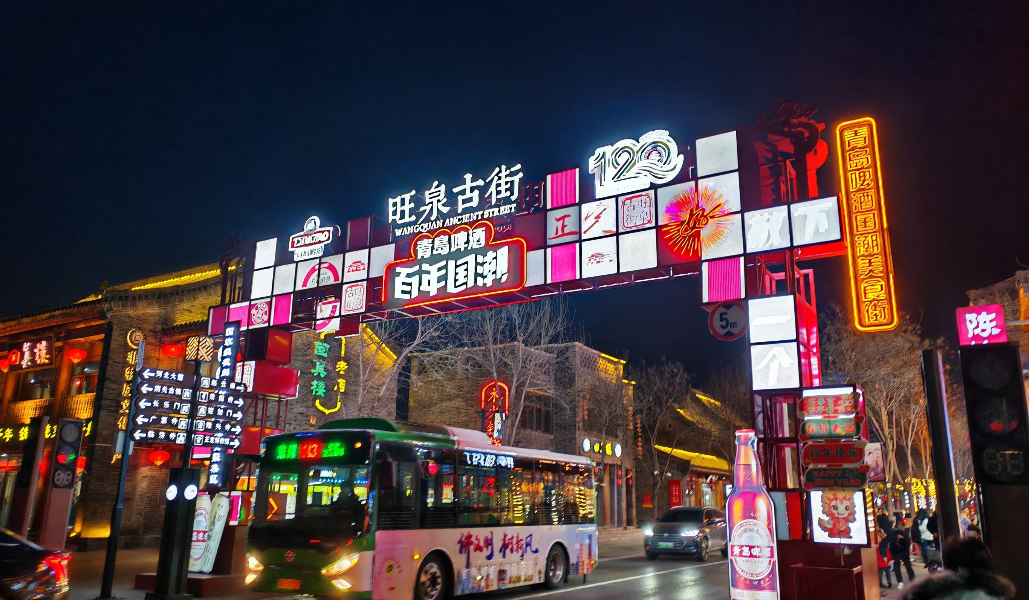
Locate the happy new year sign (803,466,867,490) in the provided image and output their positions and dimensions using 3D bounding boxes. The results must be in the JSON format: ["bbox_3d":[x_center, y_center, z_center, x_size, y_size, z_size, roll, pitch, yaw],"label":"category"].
[{"bbox_3d":[4.029,2.236,10.094,0.773,0.295,0.060,-8,-17,31],"label":"happy new year sign"}]

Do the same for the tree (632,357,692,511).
[{"bbox_3d":[6.679,6.887,36.849,3.200,8.200,3.200,-8,-17,31],"label":"tree"}]

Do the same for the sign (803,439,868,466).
[{"bbox_3d":[4.038,1.940,10.165,0.773,0.314,0.060,-8,-17,31],"label":"sign"}]

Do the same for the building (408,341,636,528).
[{"bbox_3d":[0.417,7.378,40.587,9.170,8.908,7.532,-8,-17,31],"label":"building"}]

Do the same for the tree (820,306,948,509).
[{"bbox_3d":[12.025,4.302,25.872,4.300,8.000,4.300,-8,-17,31],"label":"tree"}]

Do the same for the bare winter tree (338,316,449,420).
[{"bbox_3d":[-3.640,3.145,20.991,3.800,7.400,3.800,-8,-17,31],"label":"bare winter tree"}]

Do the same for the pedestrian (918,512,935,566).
[{"bbox_3d":[12.341,7.195,24.238,0.450,1.600,0.520,8,-16,-25],"label":"pedestrian"}]

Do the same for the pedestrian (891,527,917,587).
[{"bbox_3d":[8.754,5.768,18.178,0.580,1.300,0.750,-4,-15,19],"label":"pedestrian"}]

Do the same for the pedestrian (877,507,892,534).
[{"bbox_3d":[8.095,5.452,17.755,0.500,1.680,0.320,-8,-17,31],"label":"pedestrian"}]

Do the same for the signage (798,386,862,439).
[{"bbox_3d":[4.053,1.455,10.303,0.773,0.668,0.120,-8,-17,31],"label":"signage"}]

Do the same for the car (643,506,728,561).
[{"bbox_3d":[6.217,8.134,27.996,1.840,1.680,4.650,-7,-16,28],"label":"car"}]

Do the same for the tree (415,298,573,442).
[{"bbox_3d":[-0.469,3.878,25.959,5.000,8.500,5.000,1,-14,0],"label":"tree"}]

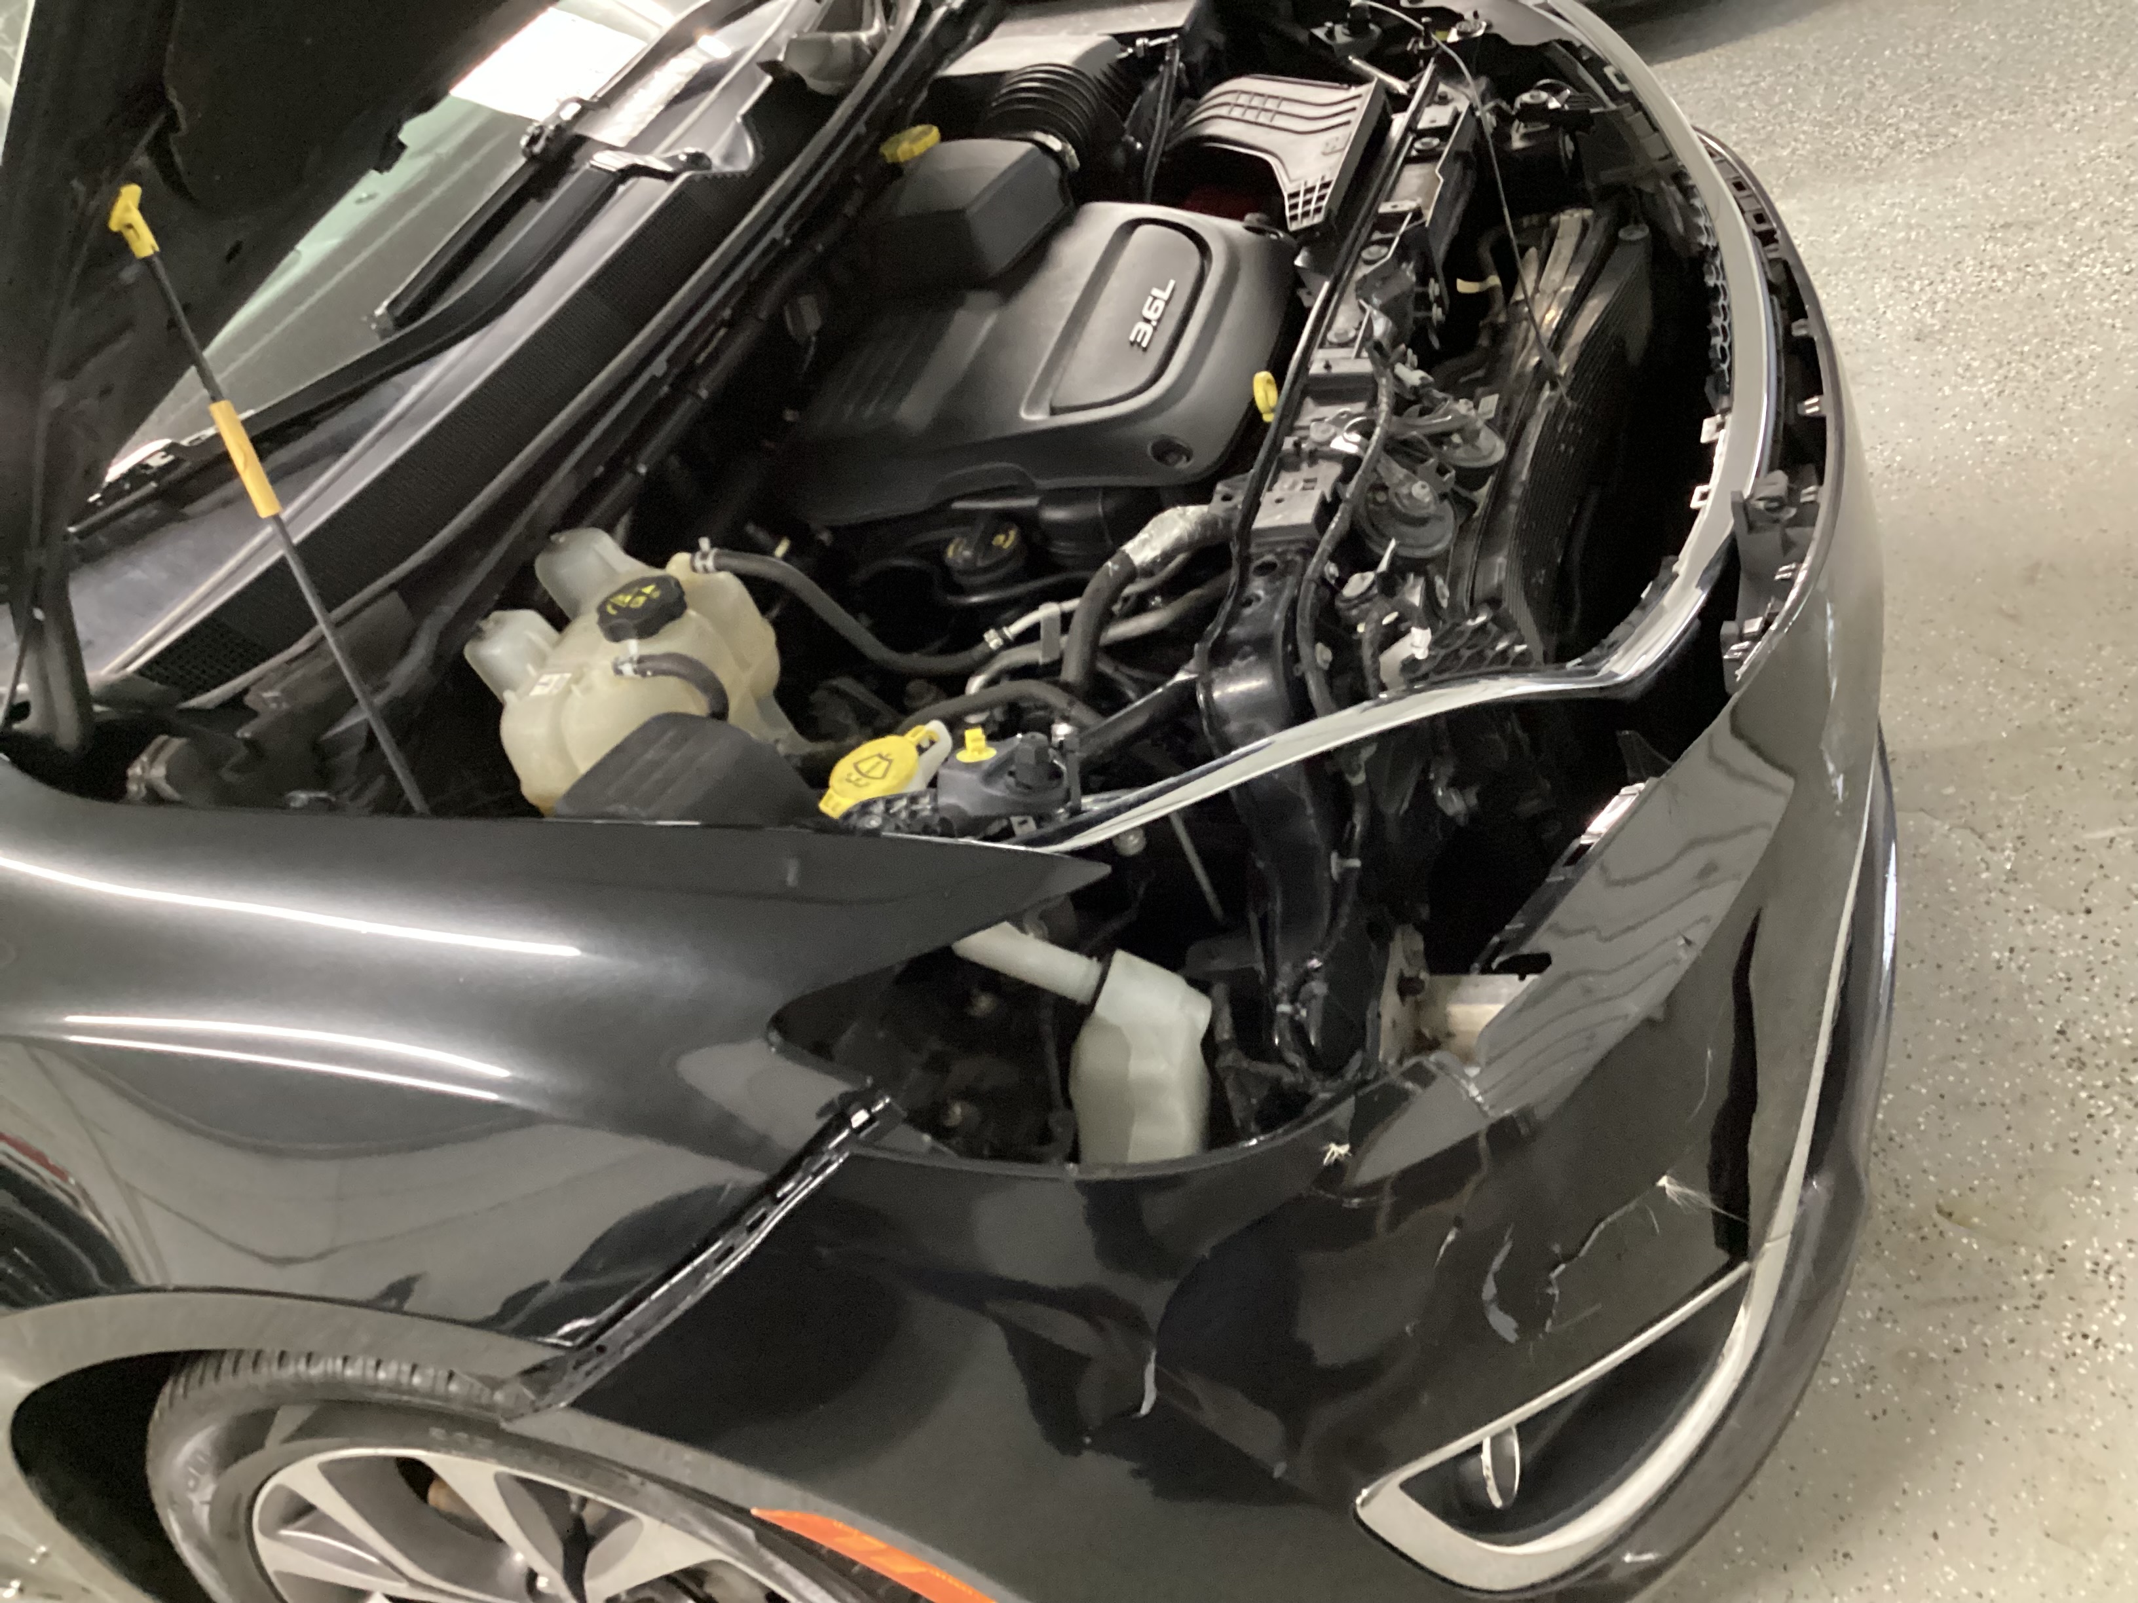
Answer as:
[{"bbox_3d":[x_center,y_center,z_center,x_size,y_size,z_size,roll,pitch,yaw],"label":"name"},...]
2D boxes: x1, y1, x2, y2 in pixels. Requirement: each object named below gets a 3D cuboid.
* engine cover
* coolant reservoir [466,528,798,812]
[{"bbox_3d":[-0.007,-0.364,1.561,0.380,0.115,0.410,2,39,15],"label":"engine cover"},{"bbox_3d":[-0.296,-0.078,1.272,0.195,0.175,0.200,2,39,15],"label":"coolant reservoir"}]

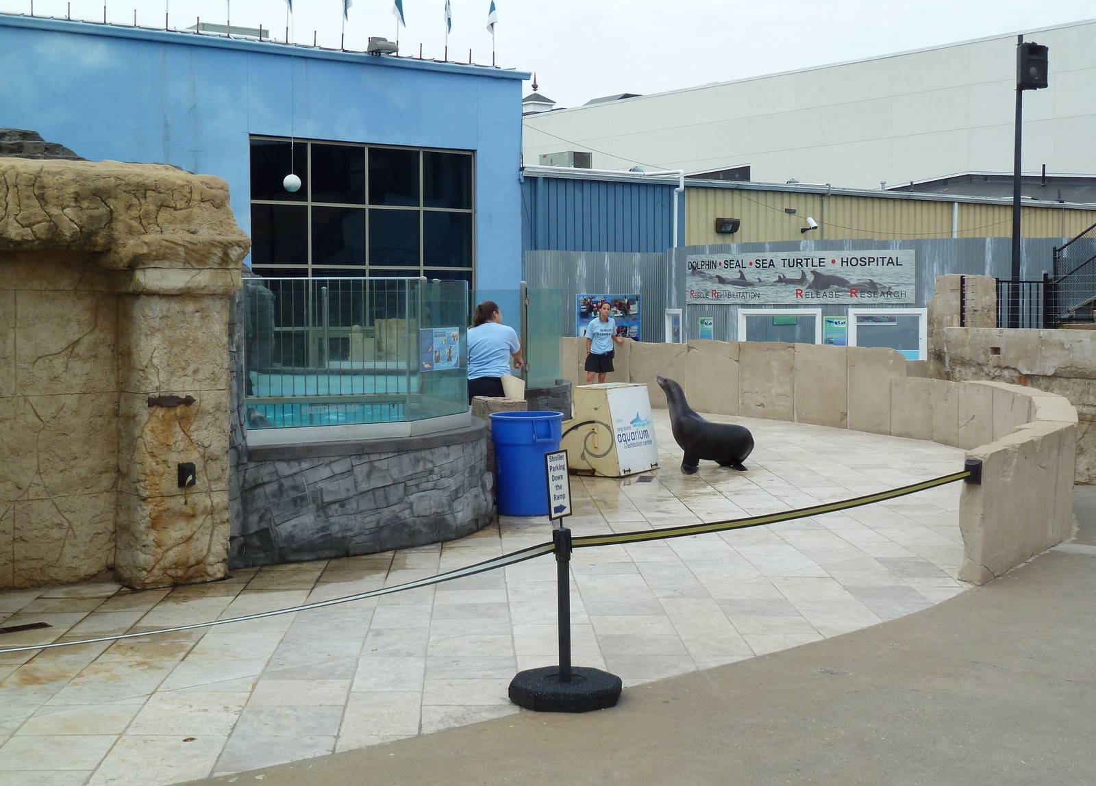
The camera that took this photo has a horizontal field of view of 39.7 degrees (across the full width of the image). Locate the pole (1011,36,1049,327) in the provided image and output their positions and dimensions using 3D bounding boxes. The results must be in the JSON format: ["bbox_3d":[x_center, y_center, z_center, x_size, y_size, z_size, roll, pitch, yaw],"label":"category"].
[{"bbox_3d":[7.465,-3.117,23.554,0.480,4.760,0.420,-1,4,-9],"label":"pole"}]

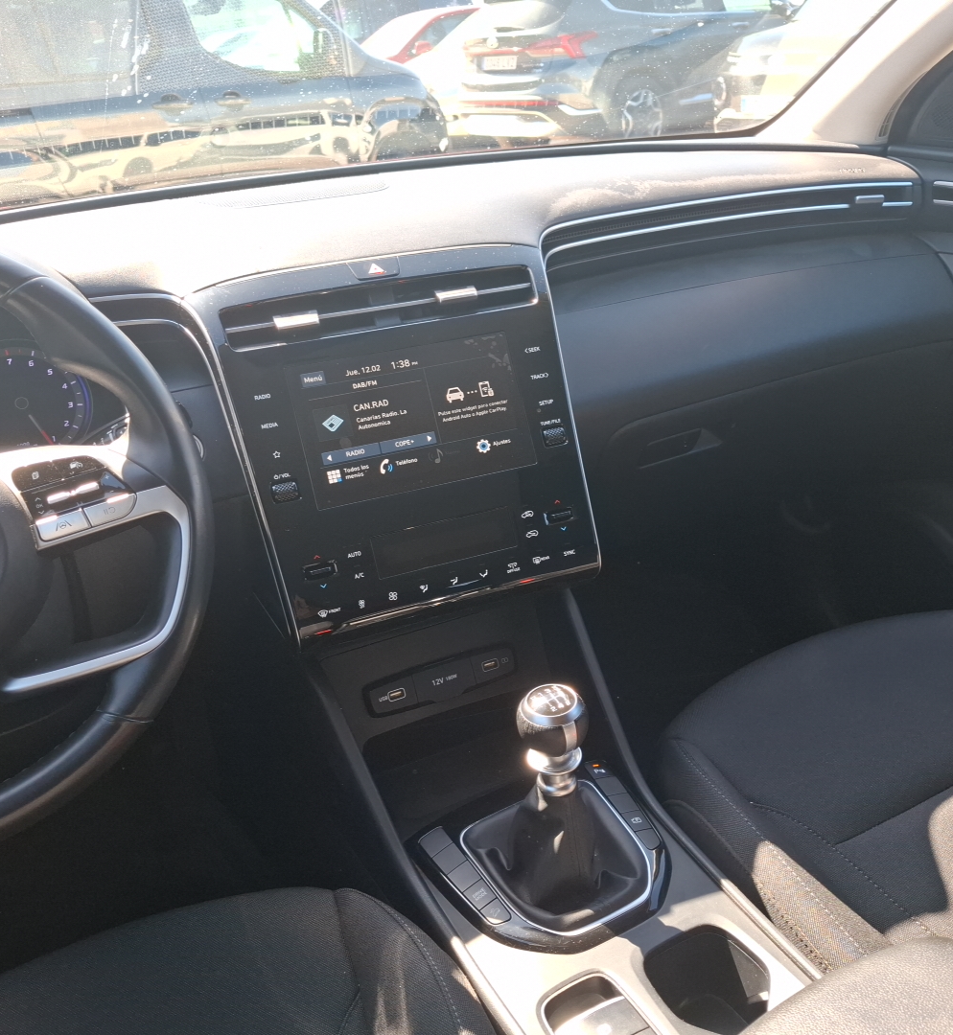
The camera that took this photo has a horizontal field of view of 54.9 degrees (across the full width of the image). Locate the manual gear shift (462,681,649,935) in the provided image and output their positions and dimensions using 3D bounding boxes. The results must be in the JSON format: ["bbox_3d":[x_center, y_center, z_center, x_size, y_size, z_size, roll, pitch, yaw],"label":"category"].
[{"bbox_3d":[0.053,0.171,0.585,0.104,0.146,0.121,-13,30,-17],"label":"manual gear shift"}]

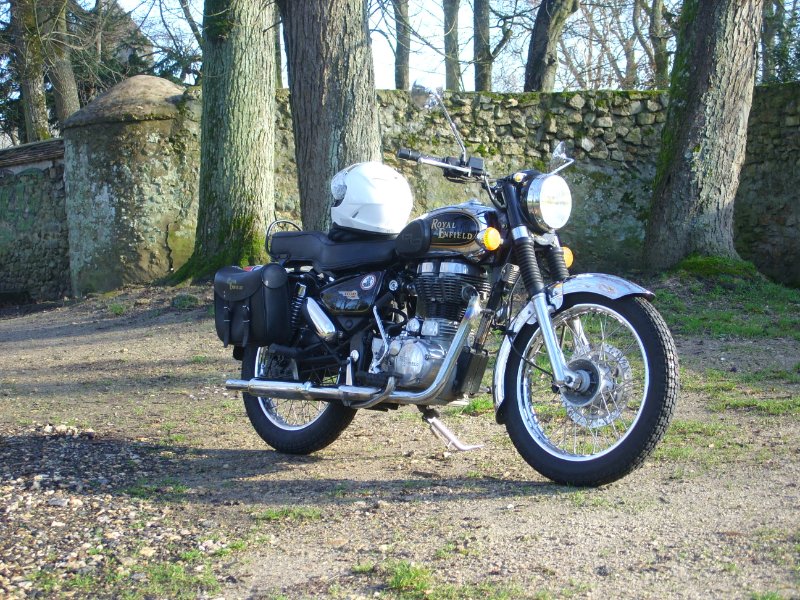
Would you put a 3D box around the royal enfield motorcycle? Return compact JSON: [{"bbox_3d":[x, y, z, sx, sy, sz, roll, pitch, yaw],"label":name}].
[{"bbox_3d":[0.111,-0.033,5.265,2.145,1.260,0.850,0,-8,44],"label":"royal enfield motorcycle"}]

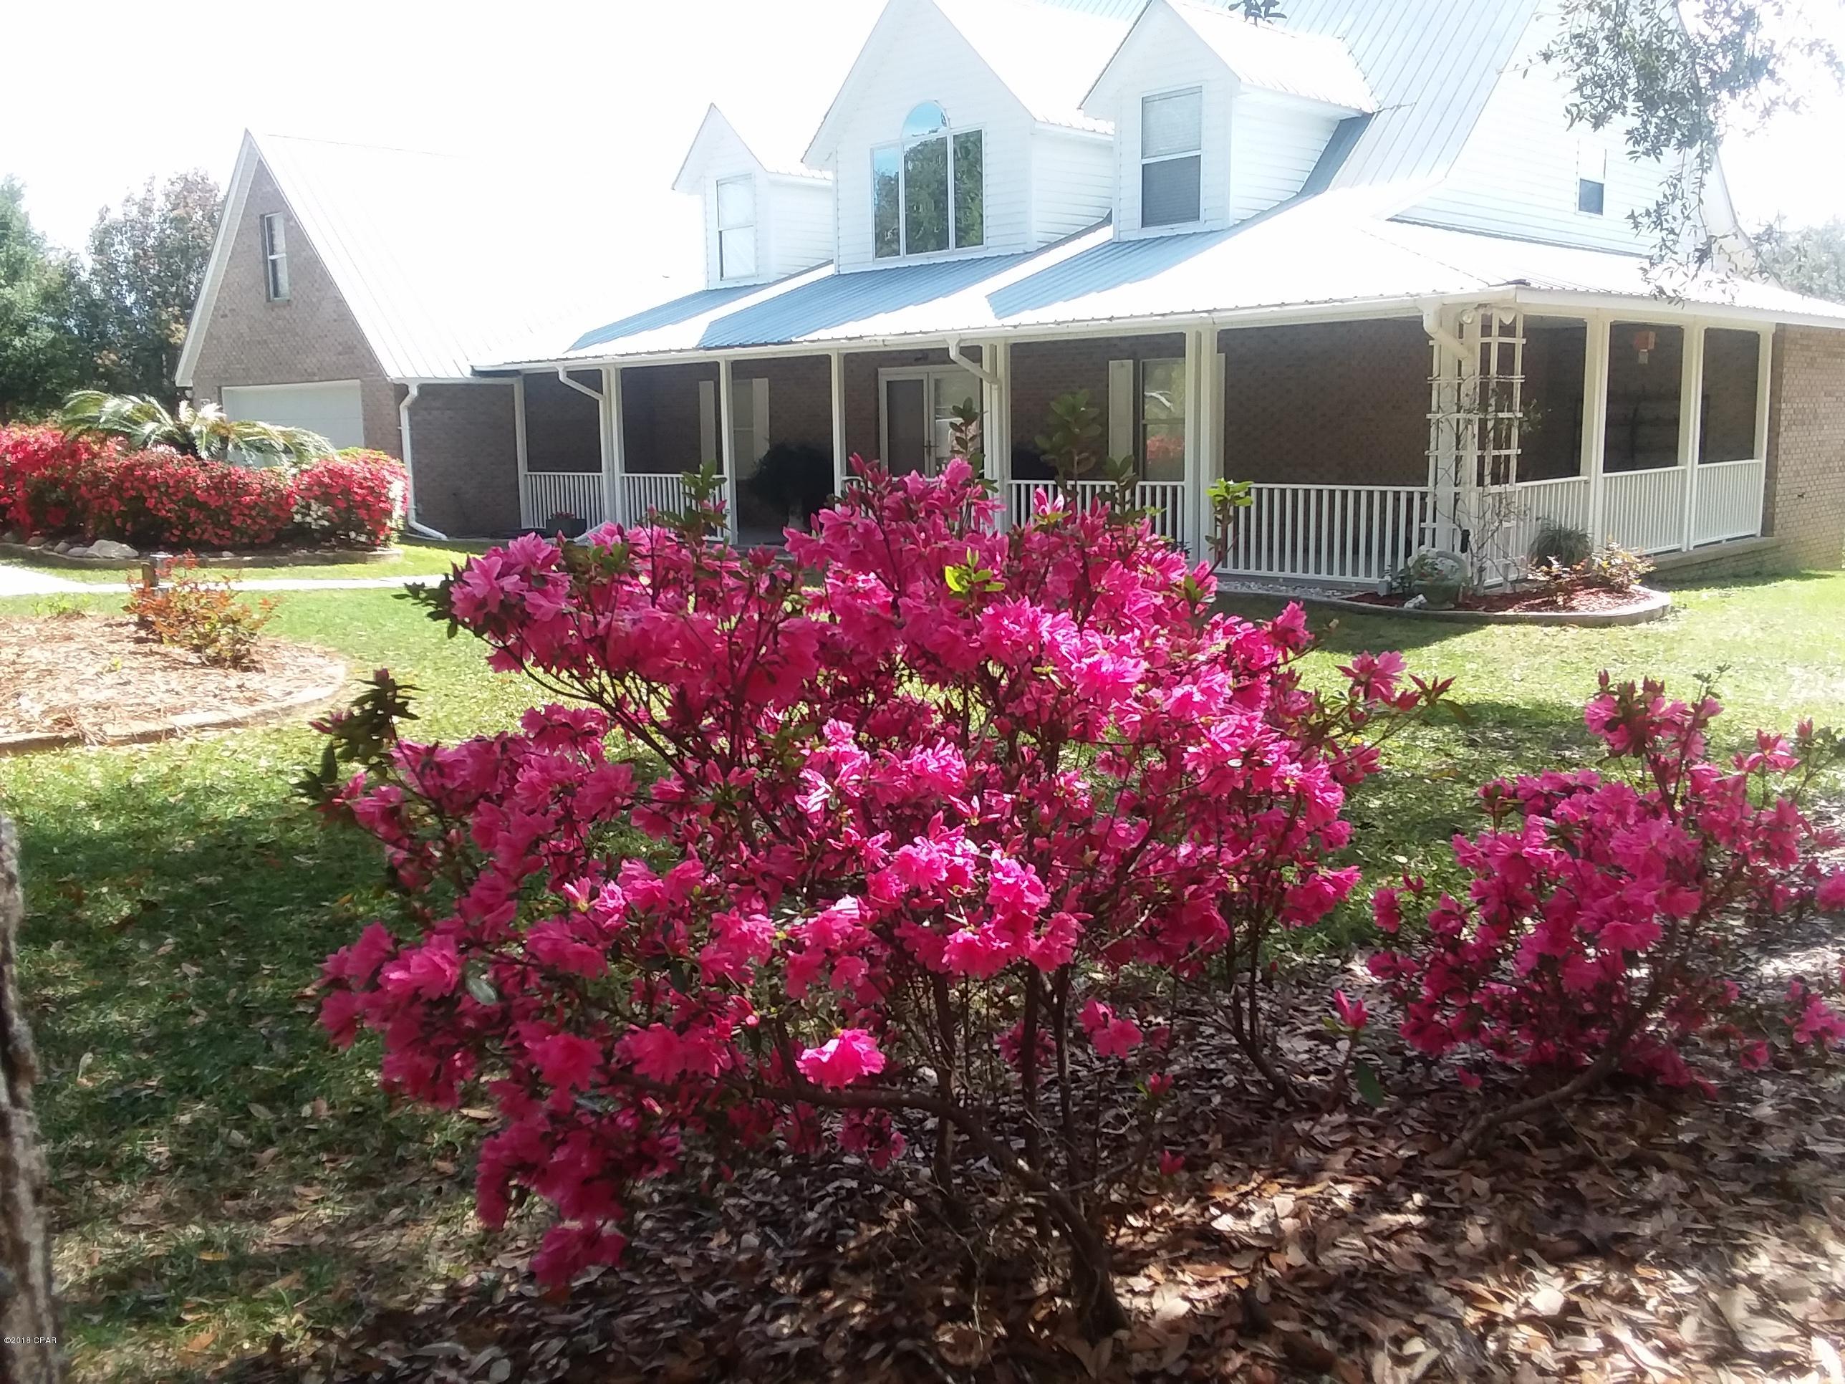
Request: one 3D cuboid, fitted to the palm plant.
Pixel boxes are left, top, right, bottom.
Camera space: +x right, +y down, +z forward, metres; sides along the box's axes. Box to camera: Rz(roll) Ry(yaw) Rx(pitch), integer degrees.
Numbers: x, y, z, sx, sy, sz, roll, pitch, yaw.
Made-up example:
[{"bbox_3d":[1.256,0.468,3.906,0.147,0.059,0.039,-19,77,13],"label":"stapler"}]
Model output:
[{"bbox_3d":[-9.753,-2.968,20.910,3.350,2.200,3.350,-6,11,-24],"label":"palm plant"}]

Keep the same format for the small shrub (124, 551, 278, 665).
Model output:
[{"bbox_3d":[-4.906,-0.563,10.534,0.950,0.760,0.900,-6,11,-25],"label":"small shrub"}]

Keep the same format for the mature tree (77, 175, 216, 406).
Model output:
[{"bbox_3d":[-17.520,-8.211,36.334,4.200,7.700,4.200,-6,11,-25],"label":"mature tree"}]

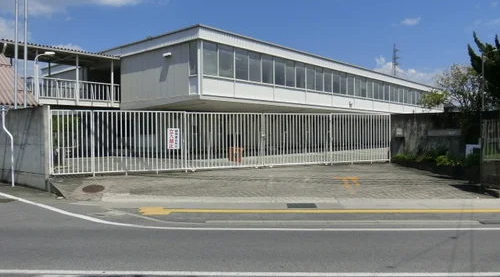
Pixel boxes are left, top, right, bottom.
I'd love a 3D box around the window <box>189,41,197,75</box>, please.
[{"bbox_3d":[-2.765,-3.900,20.500,0.580,1.660,0.100,1,2,41],"label":"window"}]

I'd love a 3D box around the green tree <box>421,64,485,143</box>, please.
[{"bbox_3d":[7.800,-1.000,16.000,2.700,3.750,2.600,0,1,0],"label":"green tree"}]

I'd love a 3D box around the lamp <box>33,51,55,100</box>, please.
[{"bbox_3d":[-8.300,-1.200,17.000,0.850,4.600,0.250,0,1,21],"label":"lamp"}]

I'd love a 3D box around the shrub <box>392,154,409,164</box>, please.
[{"bbox_3d":[5.964,0.793,16.600,0.580,0.420,0.650,-1,2,-45],"label":"shrub"}]

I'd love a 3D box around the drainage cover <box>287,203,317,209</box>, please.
[{"bbox_3d":[1.229,1.600,9.900,0.690,0.050,0.580,0,1,3],"label":"drainage cover"}]

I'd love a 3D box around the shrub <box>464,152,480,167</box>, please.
[{"bbox_3d":[7.330,0.692,13.800,0.520,0.550,0.570,-1,2,-45],"label":"shrub"}]

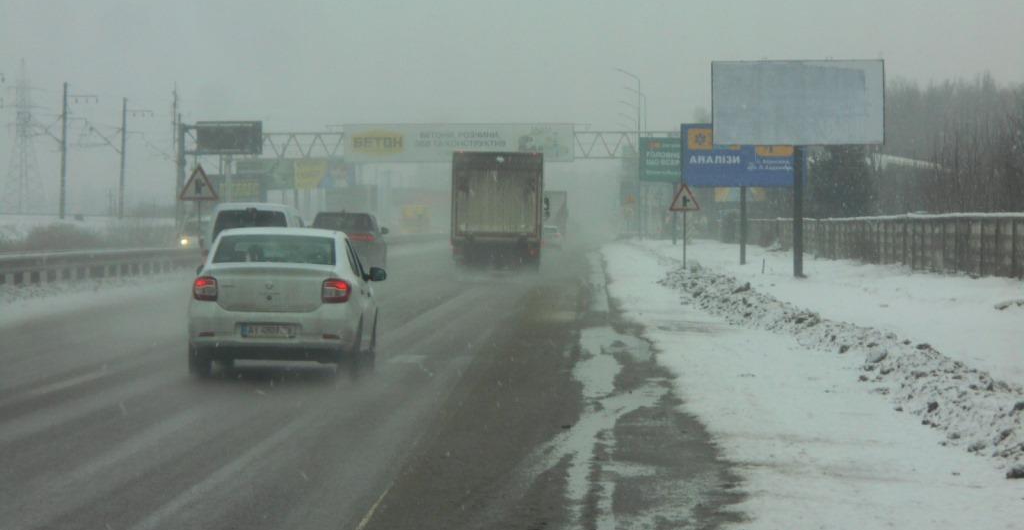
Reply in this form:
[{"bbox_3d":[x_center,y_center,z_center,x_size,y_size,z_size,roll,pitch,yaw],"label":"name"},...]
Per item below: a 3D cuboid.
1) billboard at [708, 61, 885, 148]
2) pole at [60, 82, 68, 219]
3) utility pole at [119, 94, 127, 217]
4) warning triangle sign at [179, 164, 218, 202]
[{"bbox_3d":[10.237,-5.799,137.500,6.150,3.020,0.400,0,1,7],"label":"billboard"},{"bbox_3d":[-35.865,-9.211,308.000,0.420,11.050,0.420,2,1,0],"label":"pole"},{"bbox_3d":[-35.625,-9.840,352.000,0.420,11.000,0.420,2,1,0],"label":"utility pole"},{"bbox_3d":[-9.049,-2.373,111.000,1.120,1.020,0.060,0,1,-1],"label":"warning triangle sign"}]

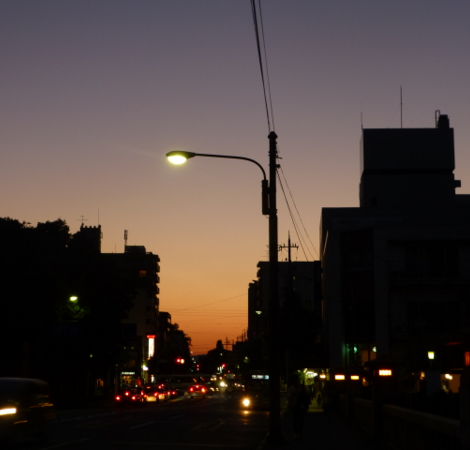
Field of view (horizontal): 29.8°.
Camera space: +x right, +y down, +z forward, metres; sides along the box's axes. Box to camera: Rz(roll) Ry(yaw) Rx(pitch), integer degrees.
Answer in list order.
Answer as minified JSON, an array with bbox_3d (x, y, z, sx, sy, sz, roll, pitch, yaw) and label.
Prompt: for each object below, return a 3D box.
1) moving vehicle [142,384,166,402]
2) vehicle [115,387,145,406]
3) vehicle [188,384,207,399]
[{"bbox_3d":[-7.234,14.911,78.161,1.700,1.530,4.400,-1,-10,3],"label":"moving vehicle"},{"bbox_3d":[-8.104,13.403,69.161,1.700,1.500,4.400,-1,-10,3],"label":"vehicle"},{"bbox_3d":[-3.750,17.541,93.112,1.700,1.500,4.300,-1,-10,3],"label":"vehicle"}]

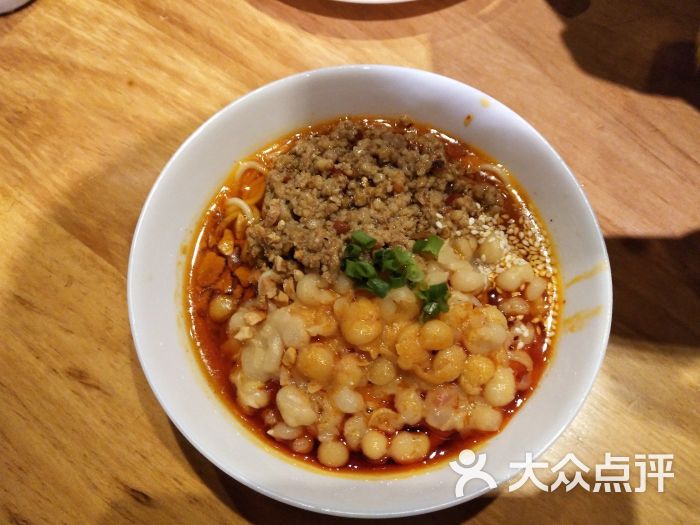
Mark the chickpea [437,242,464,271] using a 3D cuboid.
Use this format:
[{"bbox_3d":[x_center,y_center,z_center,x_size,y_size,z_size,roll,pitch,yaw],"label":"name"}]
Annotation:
[{"bbox_3d":[0.042,-0.002,0.223,0.012,0.011,0.013,0,69,2],"label":"chickpea"}]

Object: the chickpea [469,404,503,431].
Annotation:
[{"bbox_3d":[0.053,0.060,0.204,0.013,0.010,0.011,0,69,2],"label":"chickpea"}]

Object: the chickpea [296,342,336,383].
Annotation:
[{"bbox_3d":[-0.014,0.042,0.218,0.016,0.014,0.016,0,68,-1],"label":"chickpea"}]

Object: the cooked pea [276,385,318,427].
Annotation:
[{"bbox_3d":[-0.019,0.053,0.195,0.012,0.011,0.017,-42,75,-15],"label":"cooked pea"}]

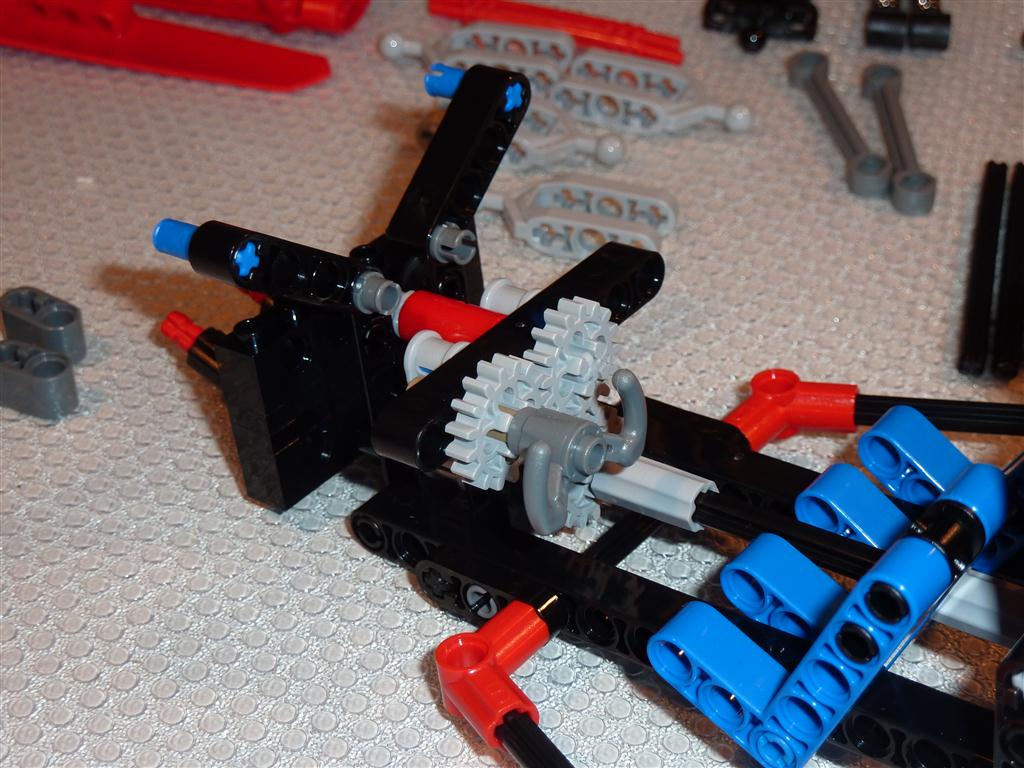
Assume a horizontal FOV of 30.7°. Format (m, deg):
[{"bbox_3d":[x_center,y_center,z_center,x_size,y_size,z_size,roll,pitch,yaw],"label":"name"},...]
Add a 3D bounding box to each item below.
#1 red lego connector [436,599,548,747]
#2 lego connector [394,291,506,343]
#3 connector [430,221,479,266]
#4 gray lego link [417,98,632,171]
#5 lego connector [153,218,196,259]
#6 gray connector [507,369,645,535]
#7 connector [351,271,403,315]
[{"bbox_3d":[-0.003,0.037,0.237,0.014,0.008,0.024,-6,29,9],"label":"red lego connector"},{"bbox_3d":[-0.007,-0.008,0.264,0.016,0.008,0.008,18,40,34],"label":"lego connector"},{"bbox_3d":[-0.012,-0.021,0.271,0.012,0.006,0.006,18,40,34],"label":"connector"},{"bbox_3d":[0.003,-0.048,0.354,0.039,0.008,0.016,13,41,14],"label":"gray lego link"},{"bbox_3d":[-0.040,-0.018,0.244,0.016,0.006,0.006,18,40,34],"label":"lego connector"},{"bbox_3d":[0.006,0.008,0.237,0.015,0.015,0.021,18,40,34],"label":"gray connector"},{"bbox_3d":[-0.022,-0.014,0.260,0.012,0.006,0.006,18,40,34],"label":"connector"}]

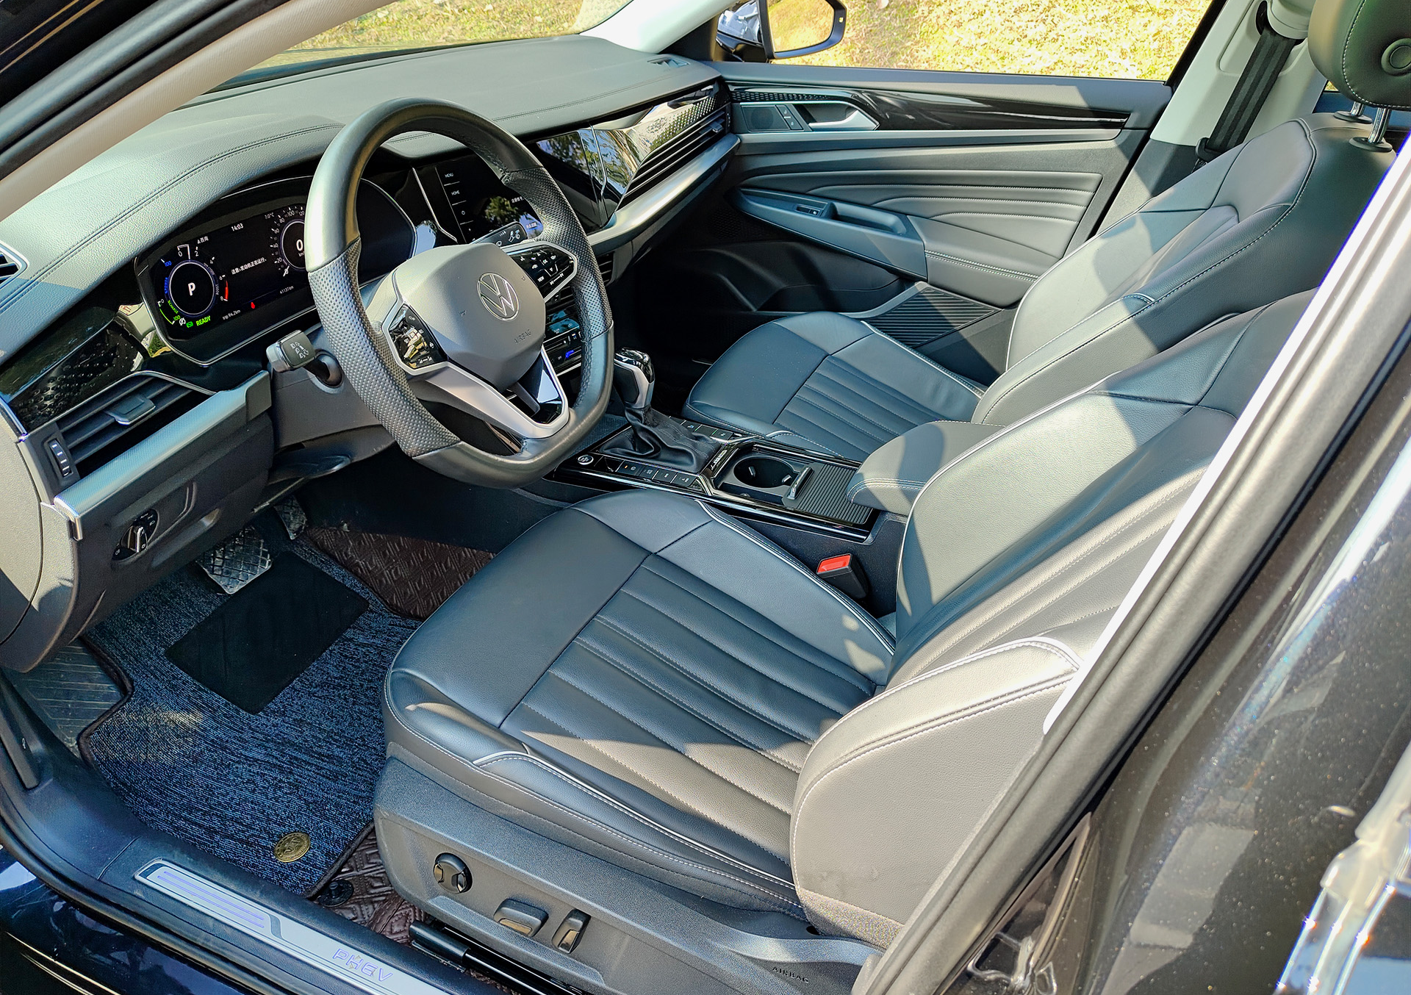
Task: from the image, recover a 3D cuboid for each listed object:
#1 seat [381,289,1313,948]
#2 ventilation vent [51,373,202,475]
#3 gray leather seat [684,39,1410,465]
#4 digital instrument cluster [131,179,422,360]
[{"bbox_3d":[0.133,0.084,0.943,0.950,0.910,0.530,13,36,23],"label":"seat"},{"bbox_3d":[-0.522,-0.075,0.878,0.045,0.064,0.158,4,32,28],"label":"ventilation vent"},{"bbox_3d":[0.454,-0.283,1.493,0.950,0.910,0.530,13,36,23],"label":"gray leather seat"},{"bbox_3d":[-0.434,-0.267,1.033,0.050,0.127,0.315,-4,28,32],"label":"digital instrument cluster"}]

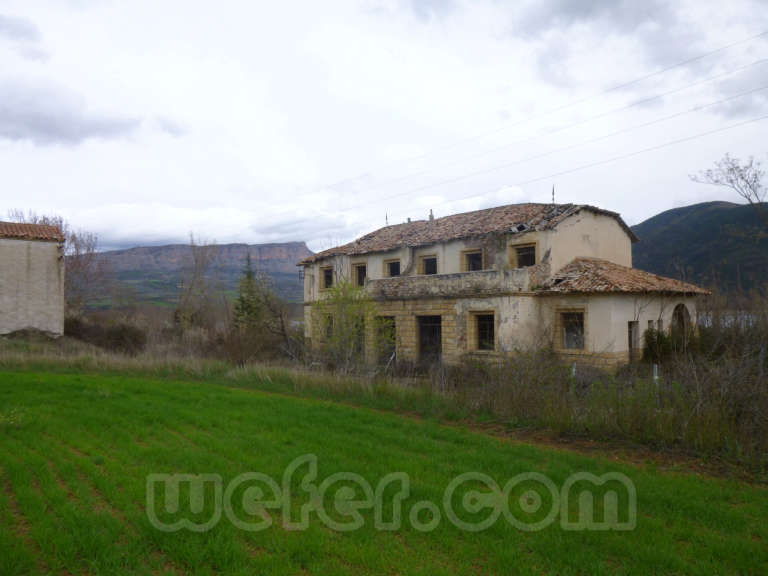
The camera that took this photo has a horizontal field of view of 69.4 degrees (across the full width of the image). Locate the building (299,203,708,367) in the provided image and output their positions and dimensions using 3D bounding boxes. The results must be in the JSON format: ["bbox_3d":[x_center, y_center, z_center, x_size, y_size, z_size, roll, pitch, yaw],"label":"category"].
[{"bbox_3d":[5.493,-0.232,37.363,13.710,8.870,25.070,1,-3,-43],"label":"building"}]

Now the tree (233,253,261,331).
[{"bbox_3d":[-10.601,0.853,43.000,2.500,6.900,2.500,-1,-2,0],"label":"tree"}]

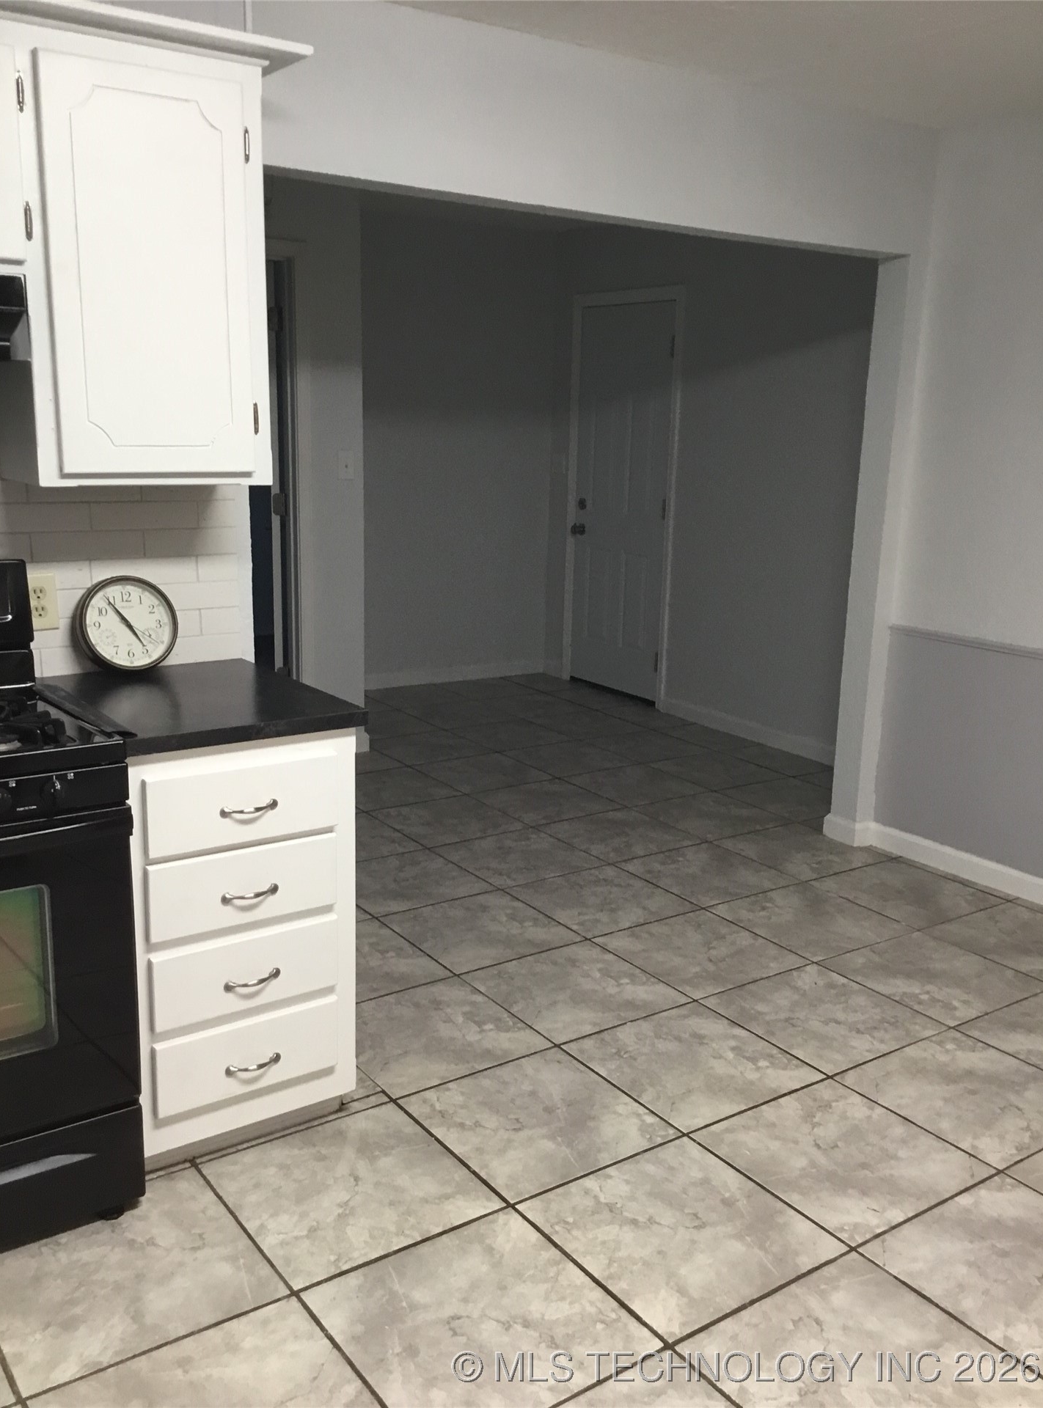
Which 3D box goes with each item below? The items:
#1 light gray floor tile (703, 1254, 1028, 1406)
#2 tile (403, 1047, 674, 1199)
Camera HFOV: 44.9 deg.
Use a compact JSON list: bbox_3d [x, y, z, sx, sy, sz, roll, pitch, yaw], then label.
[{"bbox_3d":[0.562,1.091,2.033,0.450,0.010,0.450,-7,16,-35],"label":"light gray floor tile"},{"bbox_3d":[0.035,0.905,2.757,0.450,0.010,0.450,-7,16,-35],"label":"tile"}]

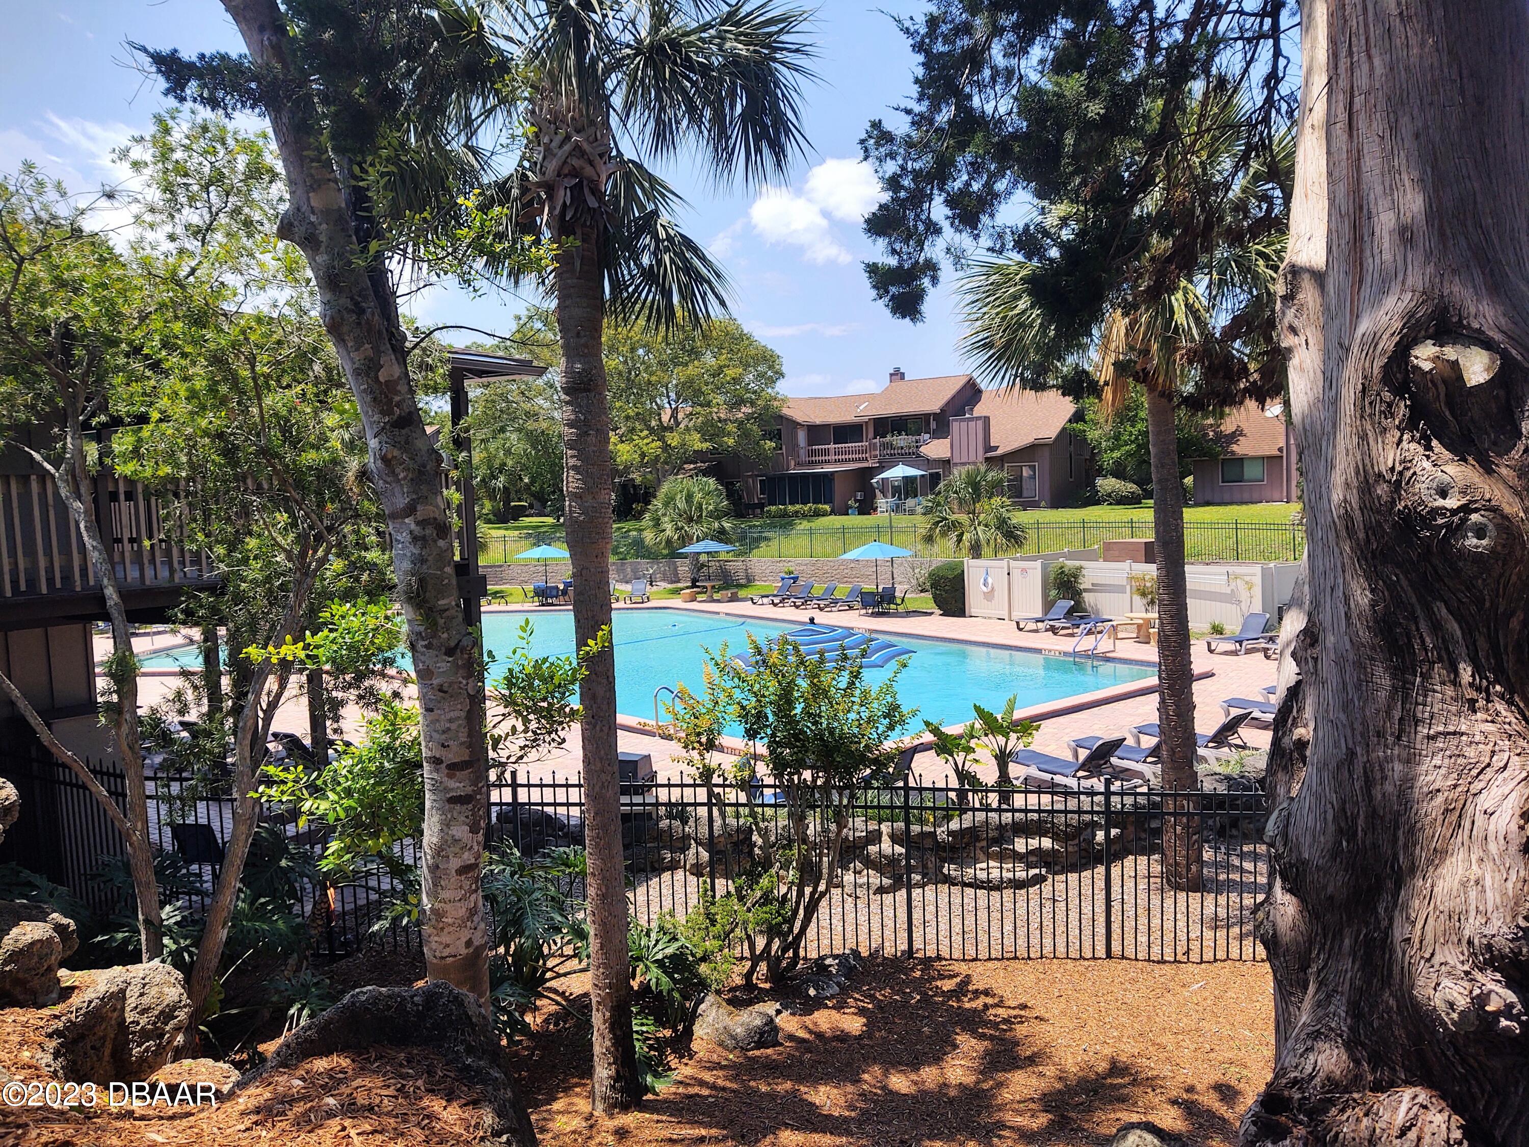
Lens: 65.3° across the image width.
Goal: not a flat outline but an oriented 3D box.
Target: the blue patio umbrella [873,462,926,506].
[{"bbox_3d":[6.863,-4.357,60.000,2.720,2.450,2.720,-2,5,0],"label":"blue patio umbrella"}]

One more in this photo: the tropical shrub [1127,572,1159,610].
[{"bbox_3d":[11.913,0.757,37.232,1.120,1.594,1.050,-2,5,0],"label":"tropical shrub"}]

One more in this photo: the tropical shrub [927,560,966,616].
[{"bbox_3d":[6.310,0.481,40.000,1.700,1.880,1.700,-2,5,0],"label":"tropical shrub"}]

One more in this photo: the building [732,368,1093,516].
[{"bbox_3d":[8.449,-7.607,70.000,19.500,7.900,10.500,0,5,27],"label":"building"}]

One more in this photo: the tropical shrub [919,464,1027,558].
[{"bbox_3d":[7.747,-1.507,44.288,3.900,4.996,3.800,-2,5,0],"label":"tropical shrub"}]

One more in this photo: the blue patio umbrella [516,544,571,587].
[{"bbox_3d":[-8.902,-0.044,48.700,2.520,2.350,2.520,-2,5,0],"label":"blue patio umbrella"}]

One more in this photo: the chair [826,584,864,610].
[{"bbox_3d":[2.709,0.910,43.211,1.750,0.880,0.700,-6,6,-40],"label":"chair"}]

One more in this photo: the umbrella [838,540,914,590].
[{"bbox_3d":[3.890,0.159,41.391,2.600,2.561,2.600,-2,5,0],"label":"umbrella"}]

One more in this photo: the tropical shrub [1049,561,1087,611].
[{"bbox_3d":[9.939,0.529,39.022,1.220,1.847,1.150,-2,5,0],"label":"tropical shrub"}]

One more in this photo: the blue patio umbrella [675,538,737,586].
[{"bbox_3d":[-2.341,-0.219,48.500,2.500,2.350,2.500,-2,5,0],"label":"blue patio umbrella"}]

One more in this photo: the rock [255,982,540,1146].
[{"bbox_3d":[-1.127,1.487,3.600,0.840,0.420,0.500,-3,5,-14],"label":"rock"}]

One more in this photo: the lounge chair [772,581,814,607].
[{"bbox_3d":[1.064,0.791,45.183,1.750,0.880,0.700,-6,6,-40],"label":"lounge chair"}]

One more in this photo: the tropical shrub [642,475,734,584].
[{"bbox_3d":[-3.211,-1.824,51.300,3.900,4.800,3.900,-2,5,0],"label":"tropical shrub"}]

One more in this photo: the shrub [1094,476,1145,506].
[{"bbox_3d":[18.273,-4.261,61.439,2.450,1.443,2.200,-2,5,0],"label":"shrub"}]

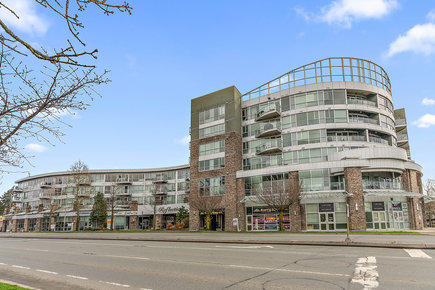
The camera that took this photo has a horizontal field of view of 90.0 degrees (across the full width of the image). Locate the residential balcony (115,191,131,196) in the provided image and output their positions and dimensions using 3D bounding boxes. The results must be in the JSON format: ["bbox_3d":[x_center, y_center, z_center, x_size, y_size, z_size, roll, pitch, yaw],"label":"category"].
[{"bbox_3d":[-21.488,10.993,49.300,3.500,1.400,1.500,-2,-11,8],"label":"residential balcony"}]

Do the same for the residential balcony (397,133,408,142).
[{"bbox_3d":[31.216,-1.276,37.000,2.300,1.500,1.600,-3,-11,14],"label":"residential balcony"}]

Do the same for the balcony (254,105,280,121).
[{"bbox_3d":[7.700,-5.000,34.000,4.000,1.400,1.600,-5,-11,24],"label":"balcony"}]

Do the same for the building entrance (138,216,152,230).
[{"bbox_3d":[-16.055,17.505,48.500,3.100,3.000,1.000,-2,-11,11],"label":"building entrance"}]

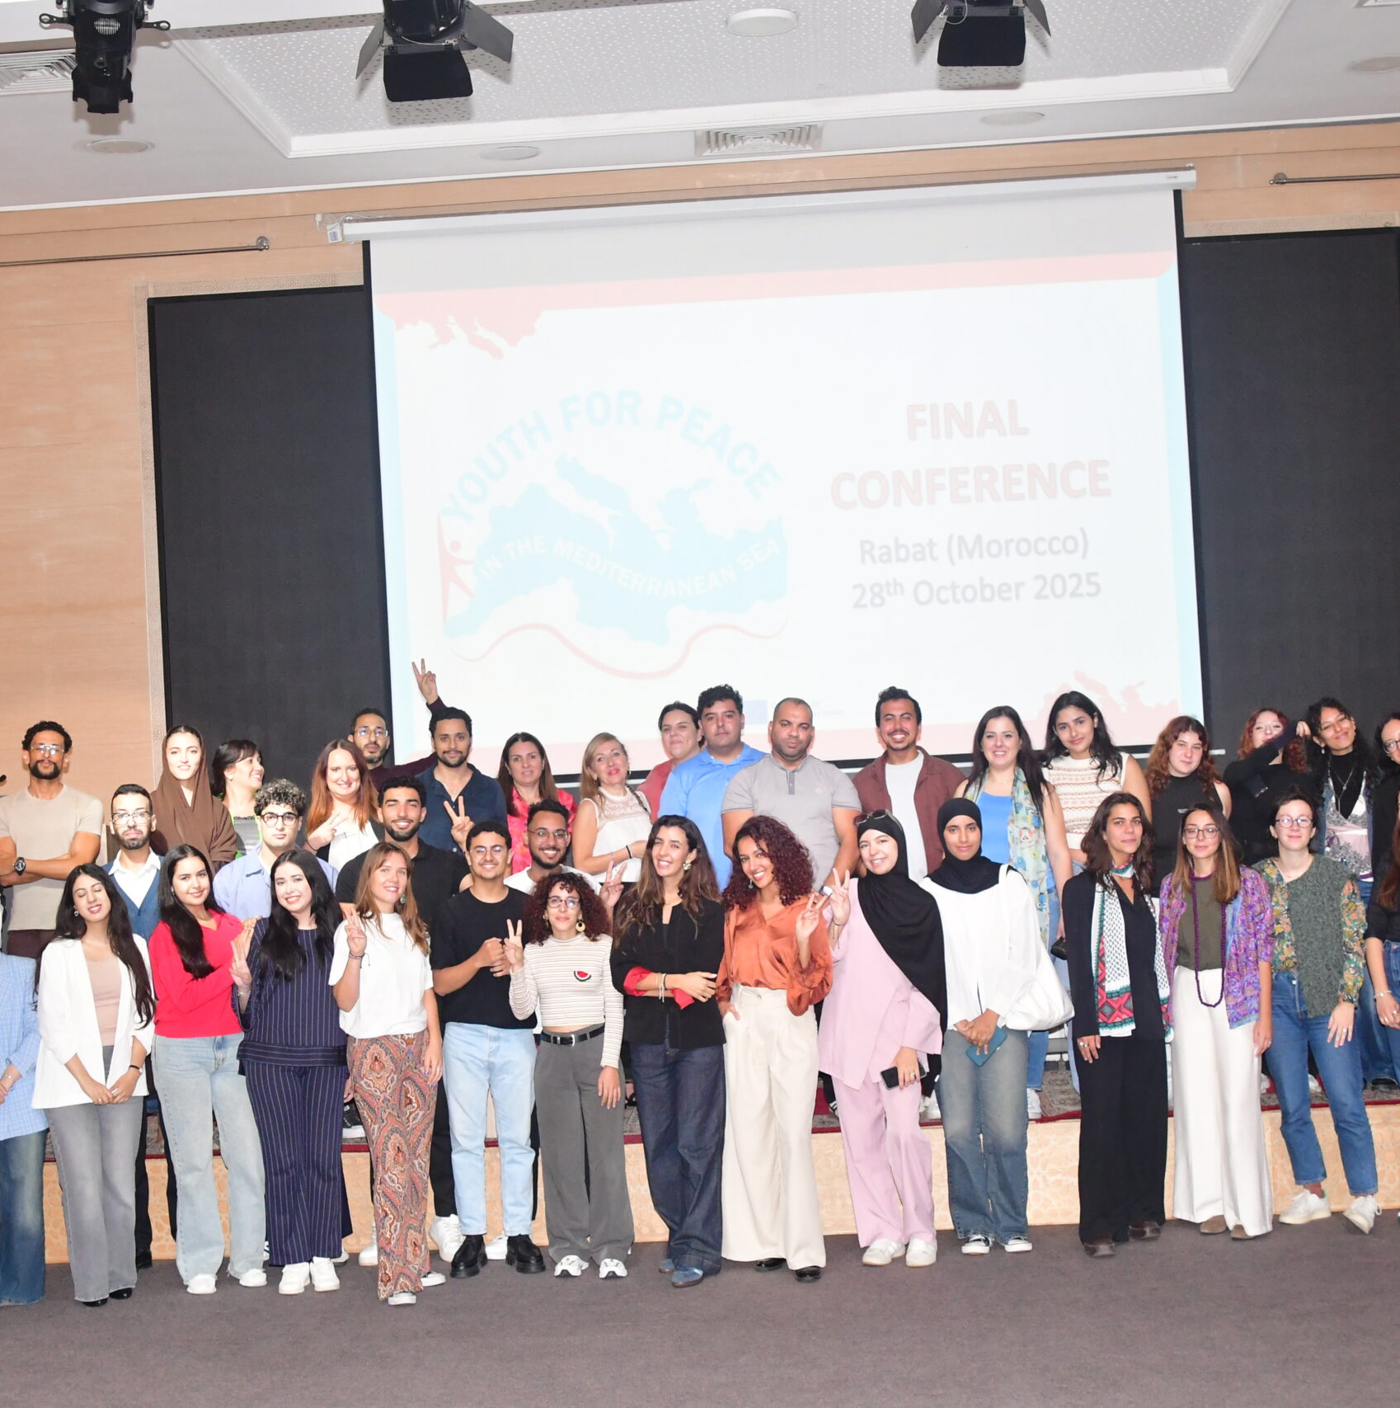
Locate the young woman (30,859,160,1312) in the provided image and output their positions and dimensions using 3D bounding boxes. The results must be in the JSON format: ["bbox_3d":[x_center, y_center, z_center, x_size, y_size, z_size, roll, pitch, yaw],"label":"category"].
[{"bbox_3d":[-2.302,1.421,9.325,0.460,1.638,0.310,-3,-1,-21],"label":"young woman"}]

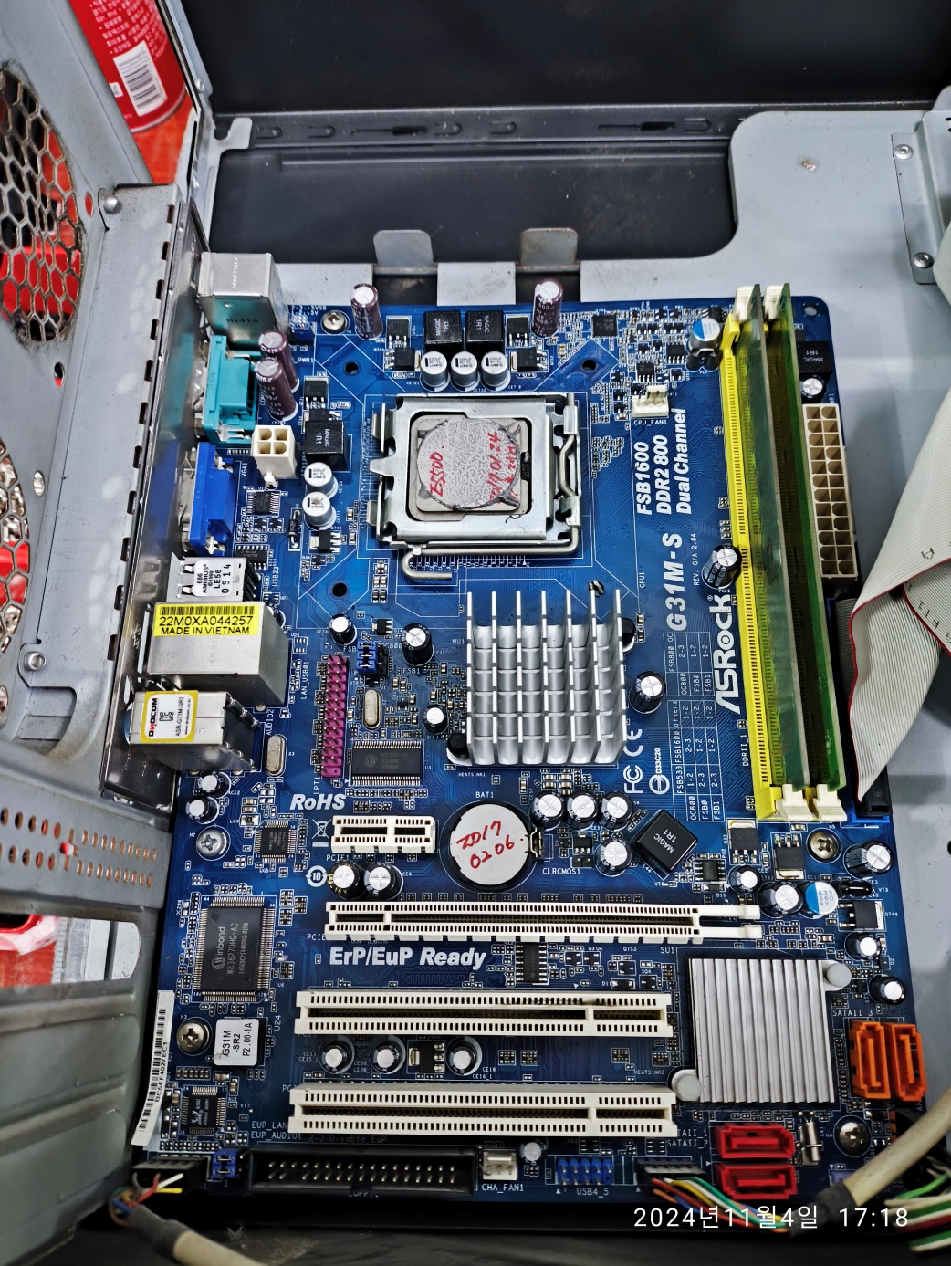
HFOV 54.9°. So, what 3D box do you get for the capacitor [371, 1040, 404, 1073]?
[{"bbox_3d":[-0.021,0.101,0.217,0.006,0.007,0.006,0,72,1],"label":"capacitor"}]

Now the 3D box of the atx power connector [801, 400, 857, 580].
[{"bbox_3d":[0.096,-0.037,0.254,0.010,0.013,0.052,0,72,1],"label":"atx power connector"}]

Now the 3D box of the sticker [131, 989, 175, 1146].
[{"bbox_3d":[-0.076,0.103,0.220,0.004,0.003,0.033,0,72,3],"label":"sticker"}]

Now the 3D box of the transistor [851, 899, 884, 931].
[{"bbox_3d":[0.096,0.070,0.225,0.009,0.002,0.007,0,72,1],"label":"transistor"}]

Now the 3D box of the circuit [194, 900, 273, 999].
[{"bbox_3d":[-0.059,0.078,0.225,0.018,0.003,0.024,0,72,1],"label":"circuit"}]

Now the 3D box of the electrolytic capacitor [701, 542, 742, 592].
[{"bbox_3d":[0.067,-0.018,0.247,0.008,0.012,0.008,0,72,3],"label":"electrolytic capacitor"}]

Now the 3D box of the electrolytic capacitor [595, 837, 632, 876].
[{"bbox_3d":[0.034,0.055,0.226,0.008,0.011,0.008,0,72,1],"label":"electrolytic capacitor"}]

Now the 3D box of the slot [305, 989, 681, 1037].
[{"bbox_3d":[0.002,0.089,0.214,0.085,0.014,0.009,0,72,1],"label":"slot"}]

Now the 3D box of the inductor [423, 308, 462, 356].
[{"bbox_3d":[-0.010,-0.090,0.277,0.011,0.009,0.011,0,73,1],"label":"inductor"}]

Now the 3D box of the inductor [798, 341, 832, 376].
[{"bbox_3d":[0.097,-0.078,0.267,0.011,0.008,0.011,0,72,3],"label":"inductor"}]

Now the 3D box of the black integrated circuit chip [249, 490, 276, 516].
[{"bbox_3d":[-0.061,-0.037,0.263,0.008,0.002,0.007,0,72,1],"label":"black integrated circuit chip"}]

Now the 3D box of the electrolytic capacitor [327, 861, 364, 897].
[{"bbox_3d":[-0.032,0.061,0.228,0.008,0.012,0.008,0,73,1],"label":"electrolytic capacitor"}]

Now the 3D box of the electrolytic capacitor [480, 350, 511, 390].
[{"bbox_3d":[0.006,-0.078,0.271,0.008,0.008,0.008,0,72,1],"label":"electrolytic capacitor"}]

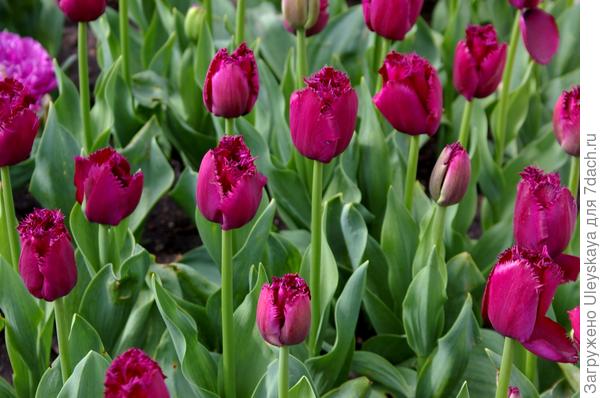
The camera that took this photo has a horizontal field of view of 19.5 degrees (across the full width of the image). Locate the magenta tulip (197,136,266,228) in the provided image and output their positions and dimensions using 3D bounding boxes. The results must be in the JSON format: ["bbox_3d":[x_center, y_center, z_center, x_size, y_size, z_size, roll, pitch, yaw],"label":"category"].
[{"bbox_3d":[-0.058,-0.014,1.480,0.058,0.078,0.056,2,30,0],"label":"magenta tulip"}]

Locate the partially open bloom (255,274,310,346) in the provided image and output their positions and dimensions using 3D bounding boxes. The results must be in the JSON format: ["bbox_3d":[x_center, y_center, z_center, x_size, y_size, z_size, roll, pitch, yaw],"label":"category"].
[{"bbox_3d":[-0.013,0.090,1.420,0.044,0.058,0.044,0,30,0],"label":"partially open bloom"}]

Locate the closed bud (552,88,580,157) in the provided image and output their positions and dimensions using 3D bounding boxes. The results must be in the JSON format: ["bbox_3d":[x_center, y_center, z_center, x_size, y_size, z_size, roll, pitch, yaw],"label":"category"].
[{"bbox_3d":[0.252,-0.071,1.610,0.040,0.066,0.040,0,30,0],"label":"closed bud"}]

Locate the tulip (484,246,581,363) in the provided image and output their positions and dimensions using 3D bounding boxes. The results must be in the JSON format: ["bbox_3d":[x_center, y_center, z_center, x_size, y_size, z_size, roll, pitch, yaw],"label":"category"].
[{"bbox_3d":[0.185,0.084,1.400,0.077,0.090,0.062,9,30,0],"label":"tulip"}]

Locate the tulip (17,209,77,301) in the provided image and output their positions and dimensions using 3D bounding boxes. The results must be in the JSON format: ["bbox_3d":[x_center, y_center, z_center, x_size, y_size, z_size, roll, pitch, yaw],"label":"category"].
[{"bbox_3d":[-0.208,0.046,1.440,0.048,0.073,0.048,0,30,0],"label":"tulip"}]

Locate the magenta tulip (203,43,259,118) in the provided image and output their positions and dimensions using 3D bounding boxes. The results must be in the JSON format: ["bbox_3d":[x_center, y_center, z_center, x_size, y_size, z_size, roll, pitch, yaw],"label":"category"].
[{"bbox_3d":[-0.065,-0.111,1.630,0.052,0.068,0.052,0,30,0],"label":"magenta tulip"}]

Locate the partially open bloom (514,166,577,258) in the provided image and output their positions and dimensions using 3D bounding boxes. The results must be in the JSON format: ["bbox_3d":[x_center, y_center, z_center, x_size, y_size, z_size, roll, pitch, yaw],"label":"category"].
[{"bbox_3d":[0.209,0.011,1.490,0.052,0.075,0.052,-9,30,0],"label":"partially open bloom"}]

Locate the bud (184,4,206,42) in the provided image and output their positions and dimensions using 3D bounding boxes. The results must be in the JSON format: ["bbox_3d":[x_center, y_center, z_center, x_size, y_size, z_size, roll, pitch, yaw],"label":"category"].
[{"bbox_3d":[-0.112,-0.189,1.880,0.025,0.043,0.025,0,30,0],"label":"bud"}]

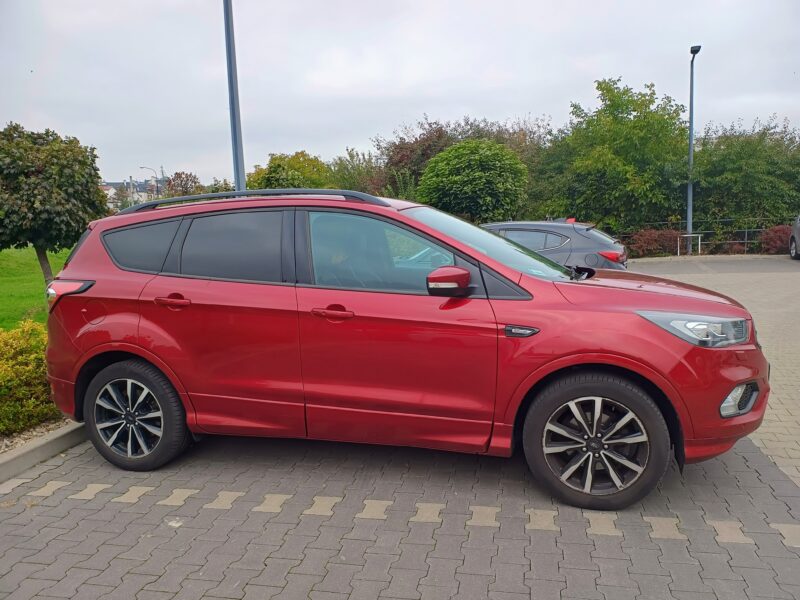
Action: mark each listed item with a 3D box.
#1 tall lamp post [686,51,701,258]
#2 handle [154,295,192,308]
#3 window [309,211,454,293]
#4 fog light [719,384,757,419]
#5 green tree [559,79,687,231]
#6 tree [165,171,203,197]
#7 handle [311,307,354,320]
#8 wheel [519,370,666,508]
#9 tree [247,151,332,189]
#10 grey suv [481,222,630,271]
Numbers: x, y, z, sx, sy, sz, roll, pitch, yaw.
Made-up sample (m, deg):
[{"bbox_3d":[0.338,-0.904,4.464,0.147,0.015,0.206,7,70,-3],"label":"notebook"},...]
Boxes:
[{"bbox_3d":[11.123,-5.595,20.963,0.280,7.740,0.450,-6,8,-30],"label":"tall lamp post"},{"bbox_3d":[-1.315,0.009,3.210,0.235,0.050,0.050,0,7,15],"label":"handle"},{"bbox_3d":[-0.121,-0.257,2.953,0.820,0.470,0.070,0,-14,15],"label":"window"},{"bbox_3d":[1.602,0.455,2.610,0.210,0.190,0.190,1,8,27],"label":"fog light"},{"bbox_3d":[10.769,-6.647,26.964,6.100,7.928,5.500,1,7,22],"label":"green tree"},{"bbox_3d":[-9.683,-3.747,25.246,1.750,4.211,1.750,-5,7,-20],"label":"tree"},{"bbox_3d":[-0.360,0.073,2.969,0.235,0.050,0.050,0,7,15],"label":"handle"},{"bbox_3d":[0.975,0.700,2.795,0.685,0.685,0.235,0,7,15],"label":"wheel"},{"bbox_3d":[-5.874,-5.194,30.341,4.700,5.826,4.500,-3,7,-10],"label":"tree"},{"bbox_3d":[1.284,-0.490,9.112,4.460,1.460,1.800,0,7,15],"label":"grey suv"}]

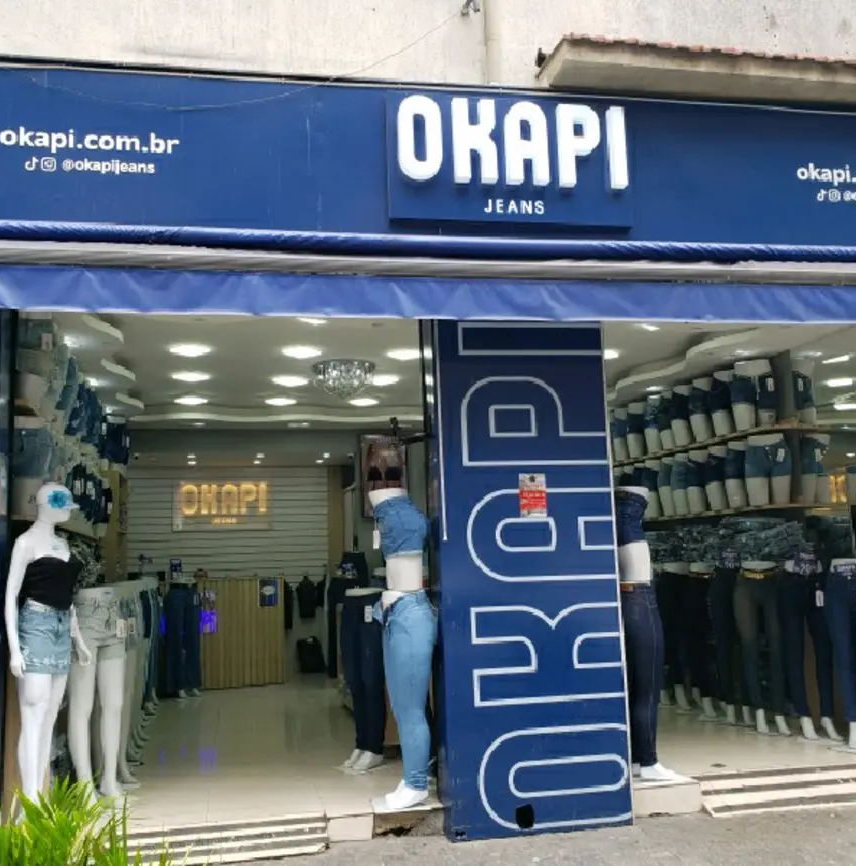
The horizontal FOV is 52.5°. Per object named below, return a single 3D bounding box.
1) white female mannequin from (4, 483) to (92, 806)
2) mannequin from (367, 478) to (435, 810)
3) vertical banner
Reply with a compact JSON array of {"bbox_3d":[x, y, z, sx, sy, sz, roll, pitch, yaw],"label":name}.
[{"bbox_3d":[-2.060,1.168,4.761,0.320,1.790,0.450,-5,-7,23],"label":"white female mannequin"},{"bbox_3d":[-0.153,1.130,4.720,0.320,1.680,0.330,3,-9,-32],"label":"mannequin"},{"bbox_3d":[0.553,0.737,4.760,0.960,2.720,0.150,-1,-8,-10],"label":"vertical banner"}]

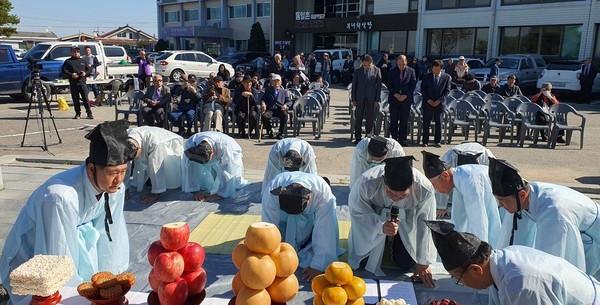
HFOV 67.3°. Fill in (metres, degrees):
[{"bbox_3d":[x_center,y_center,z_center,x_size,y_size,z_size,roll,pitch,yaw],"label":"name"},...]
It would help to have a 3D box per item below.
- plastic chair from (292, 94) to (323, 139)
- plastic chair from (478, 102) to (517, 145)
[{"bbox_3d":[0.171,-0.715,9.070,0.570,0.800,0.550,3,12,6],"label":"plastic chair"},{"bbox_3d":[3.774,-0.557,8.613,0.560,0.790,0.560,3,12,8],"label":"plastic chair"}]

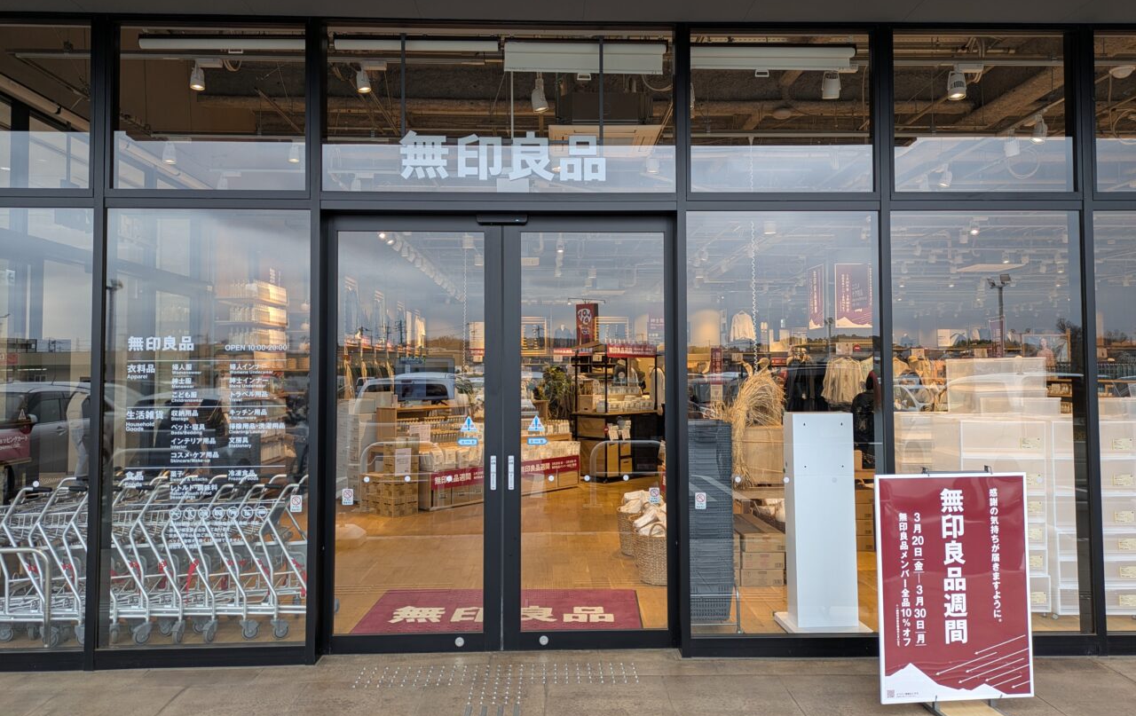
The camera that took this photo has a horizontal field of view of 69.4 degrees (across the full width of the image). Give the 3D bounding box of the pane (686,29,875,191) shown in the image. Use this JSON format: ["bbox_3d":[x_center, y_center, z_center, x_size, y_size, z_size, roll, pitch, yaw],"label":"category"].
[{"bbox_3d":[1.228,-1.417,4.718,1.045,0.935,0.060,0,-2,-2],"label":"pane"}]

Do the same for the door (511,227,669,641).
[{"bbox_3d":[0.125,0.429,4.747,0.950,2.440,0.060,0,-2,-2],"label":"door"}]

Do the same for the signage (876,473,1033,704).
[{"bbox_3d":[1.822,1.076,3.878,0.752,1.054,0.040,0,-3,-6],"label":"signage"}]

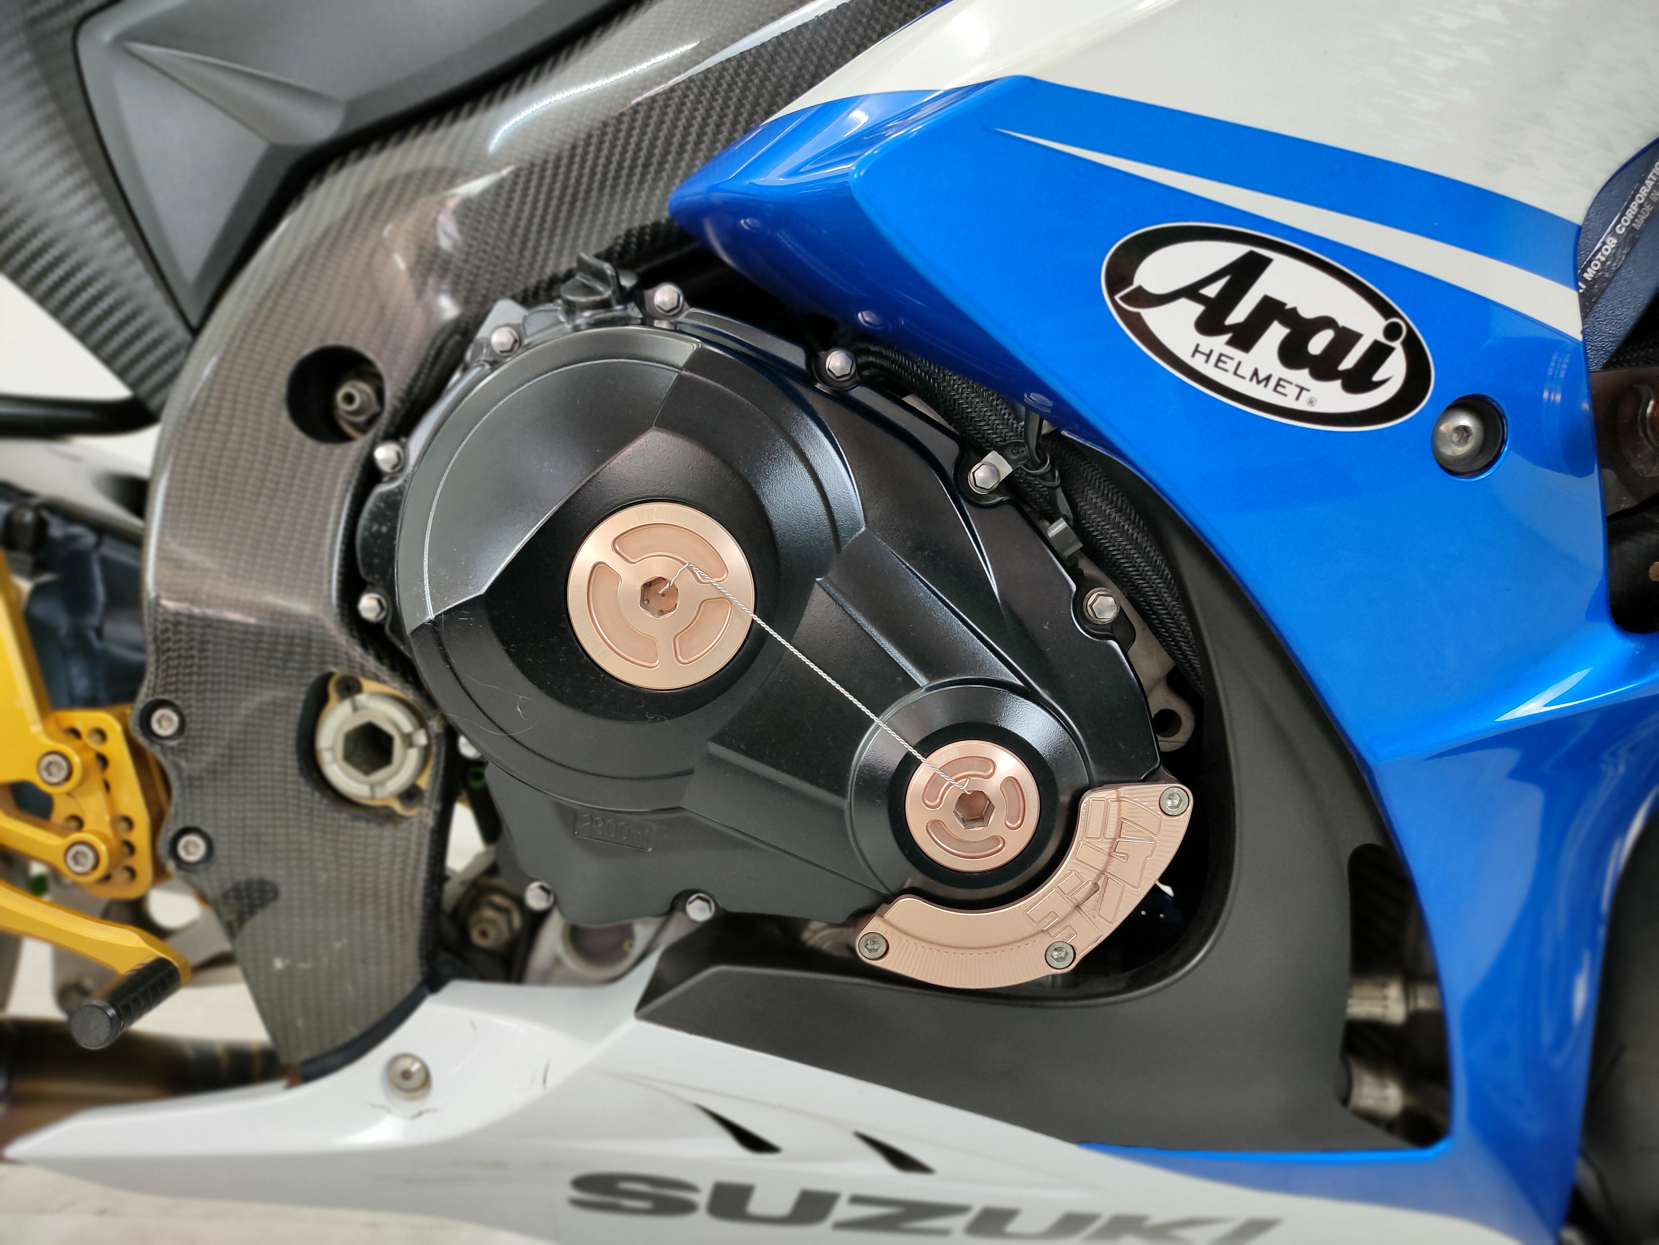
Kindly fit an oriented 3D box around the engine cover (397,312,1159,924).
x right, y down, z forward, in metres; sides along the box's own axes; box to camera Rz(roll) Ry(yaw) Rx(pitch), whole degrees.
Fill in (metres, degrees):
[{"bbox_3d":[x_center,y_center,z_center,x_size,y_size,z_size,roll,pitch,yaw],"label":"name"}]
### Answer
[{"bbox_3d":[-0.017,0.000,0.515,0.262,0.212,0.070,0,2,-2],"label":"engine cover"}]

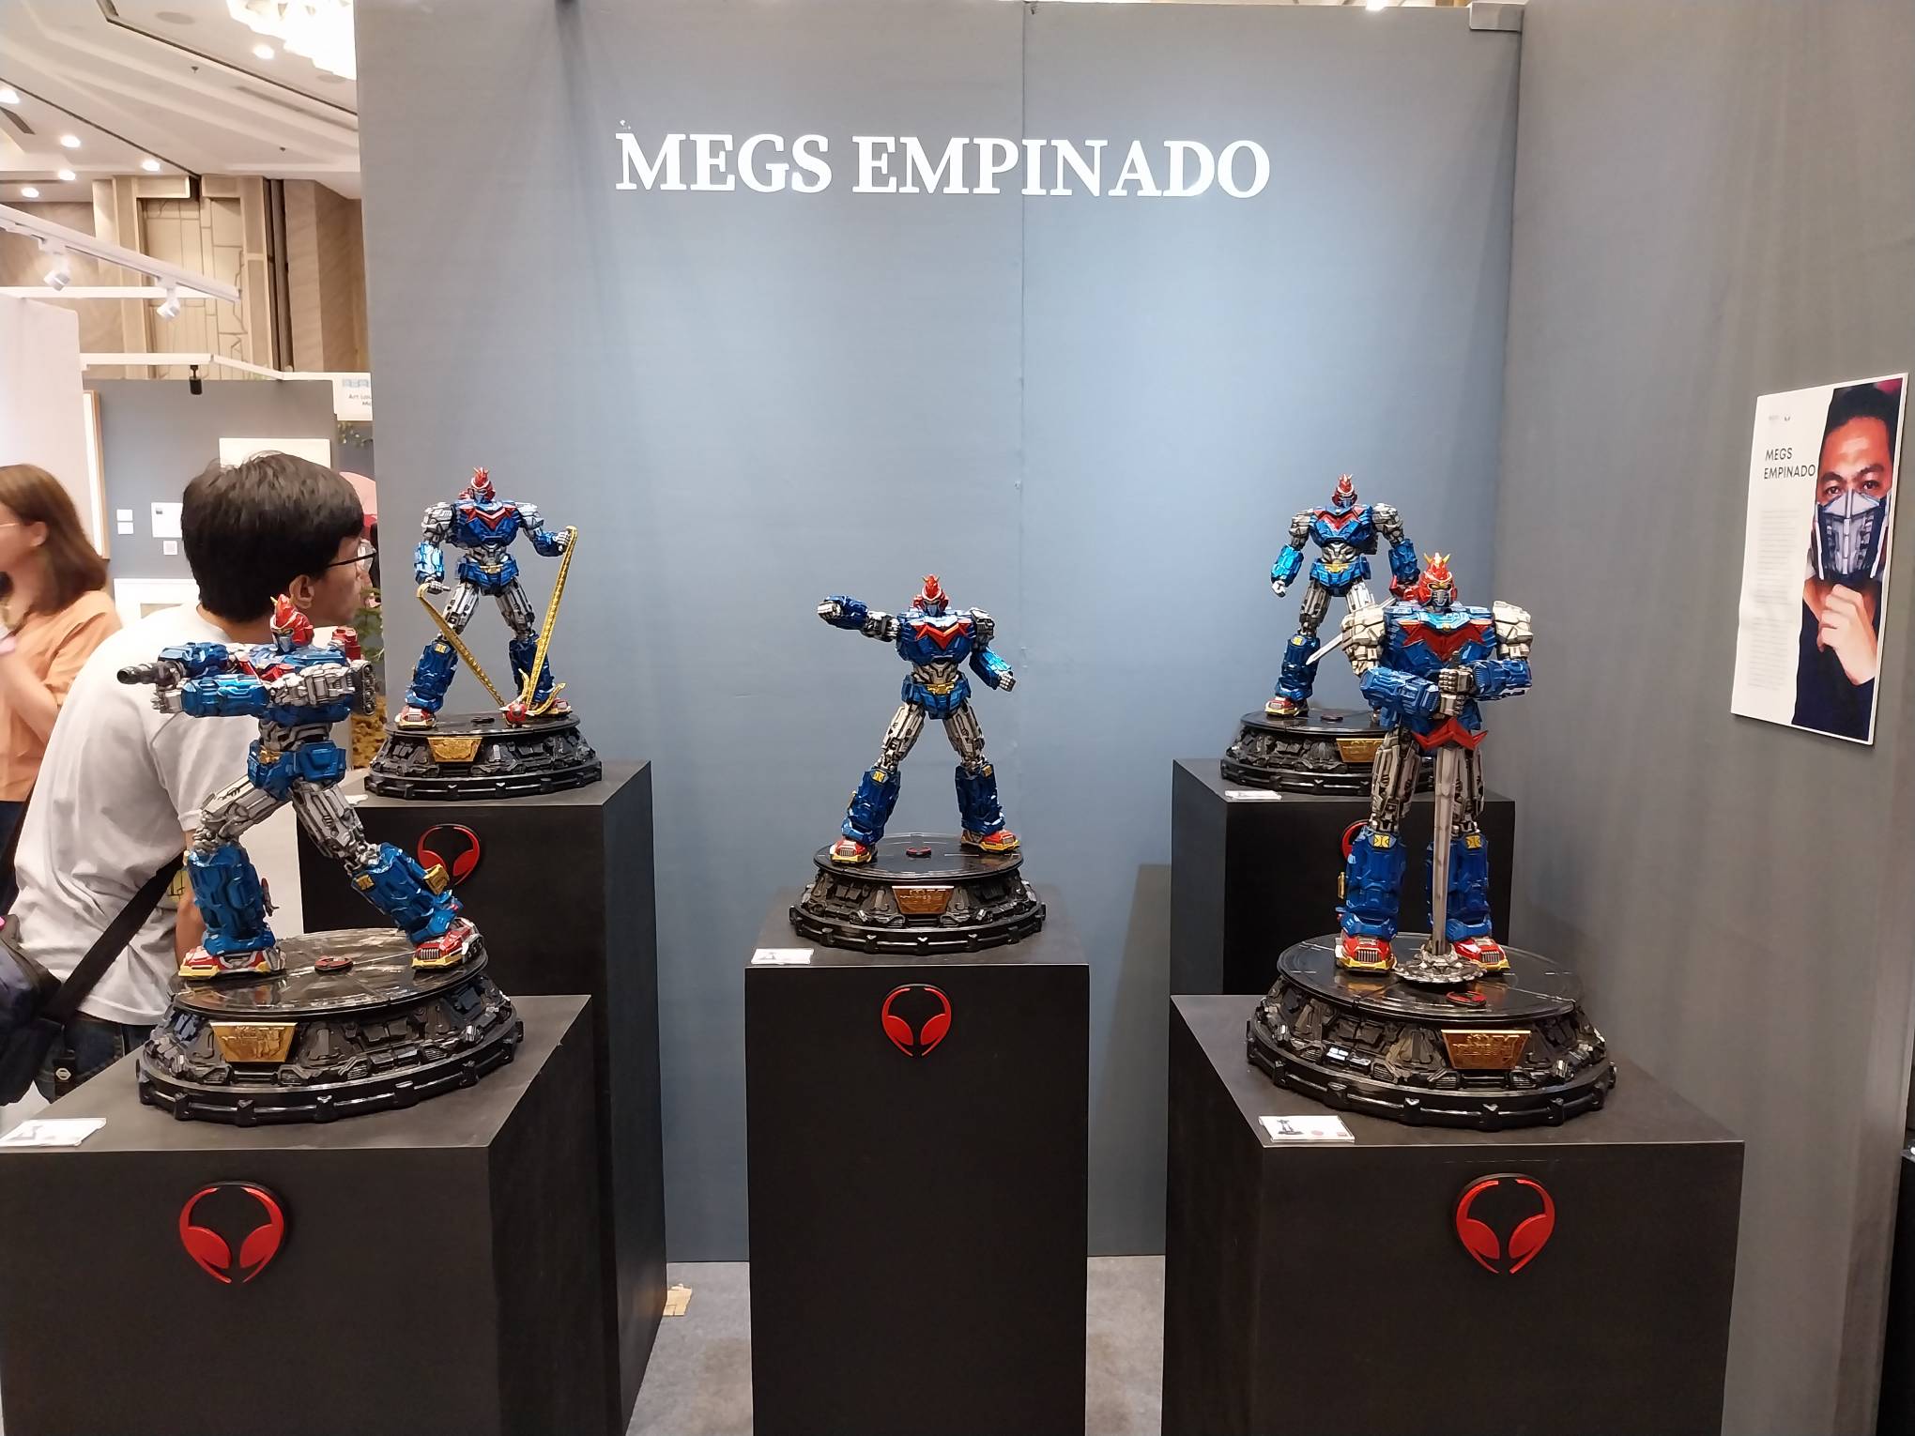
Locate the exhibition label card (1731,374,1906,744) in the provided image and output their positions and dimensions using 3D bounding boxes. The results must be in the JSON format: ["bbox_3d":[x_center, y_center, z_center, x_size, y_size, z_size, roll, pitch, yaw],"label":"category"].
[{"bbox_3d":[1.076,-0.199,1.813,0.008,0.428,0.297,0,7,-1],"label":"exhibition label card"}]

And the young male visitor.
[{"bbox_3d":[-1.062,0.426,1.996,0.480,1.580,0.420,5,8,35],"label":"young male visitor"}]

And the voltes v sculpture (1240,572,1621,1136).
[{"bbox_3d":[0.507,0.103,1.527,0.380,0.540,0.380,0,7,0],"label":"voltes v sculpture"}]

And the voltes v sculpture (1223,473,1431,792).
[{"bbox_3d":[0.648,-0.156,2.447,0.380,0.520,0.375,0,7,0],"label":"voltes v sculpture"}]

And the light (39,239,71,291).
[{"bbox_3d":[-2.954,-1.481,4.707,0.090,0.160,0.080,0,7,0],"label":"light"}]

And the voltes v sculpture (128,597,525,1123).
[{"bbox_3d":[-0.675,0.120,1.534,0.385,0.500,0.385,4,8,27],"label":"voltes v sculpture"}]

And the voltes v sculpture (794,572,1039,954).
[{"bbox_3d":[-0.057,0.046,2.113,0.380,0.510,0.375,0,7,-2],"label":"voltes v sculpture"}]

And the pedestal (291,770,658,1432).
[{"bbox_3d":[-0.778,0.633,2.470,0.455,1.058,0.450,0,7,-2],"label":"pedestal"}]

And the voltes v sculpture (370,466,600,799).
[{"bbox_3d":[-0.793,-0.153,2.394,0.380,0.520,0.375,0,7,0],"label":"voltes v sculpture"}]

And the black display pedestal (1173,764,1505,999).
[{"bbox_3d":[0.637,0.629,2.525,0.455,1.058,0.450,0,7,-2],"label":"black display pedestal"}]

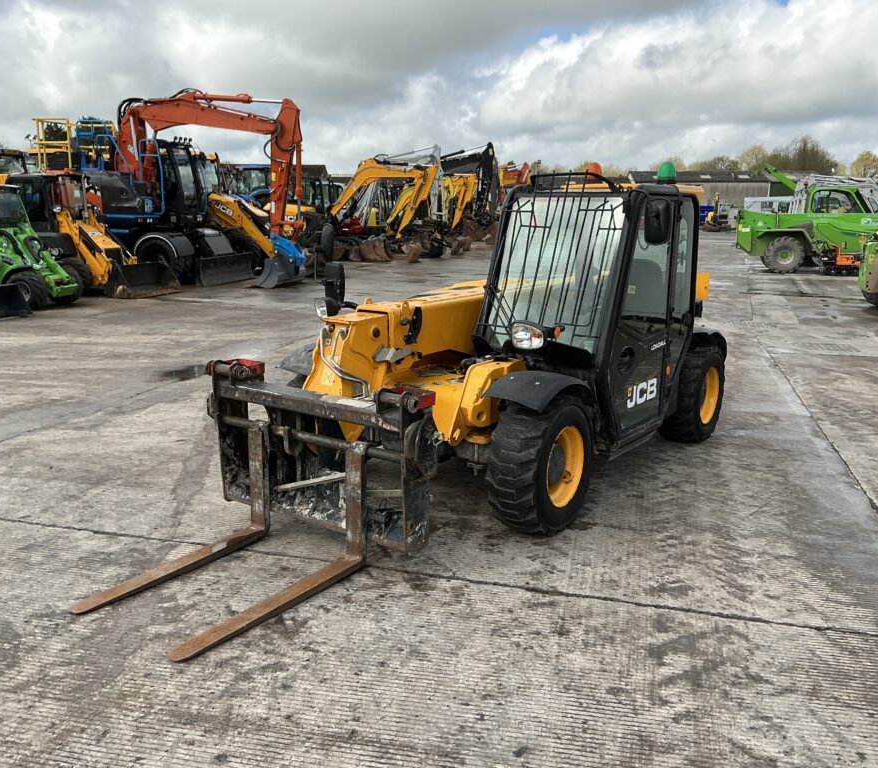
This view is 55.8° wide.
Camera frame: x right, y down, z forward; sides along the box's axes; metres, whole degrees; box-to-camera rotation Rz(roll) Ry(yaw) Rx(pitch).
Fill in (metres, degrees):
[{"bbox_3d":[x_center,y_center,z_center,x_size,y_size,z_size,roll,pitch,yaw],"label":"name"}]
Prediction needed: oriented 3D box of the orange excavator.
[{"bbox_3d":[-6.066,-4.570,19.230,6.350,4.280,2.550,4,13,17],"label":"orange excavator"}]

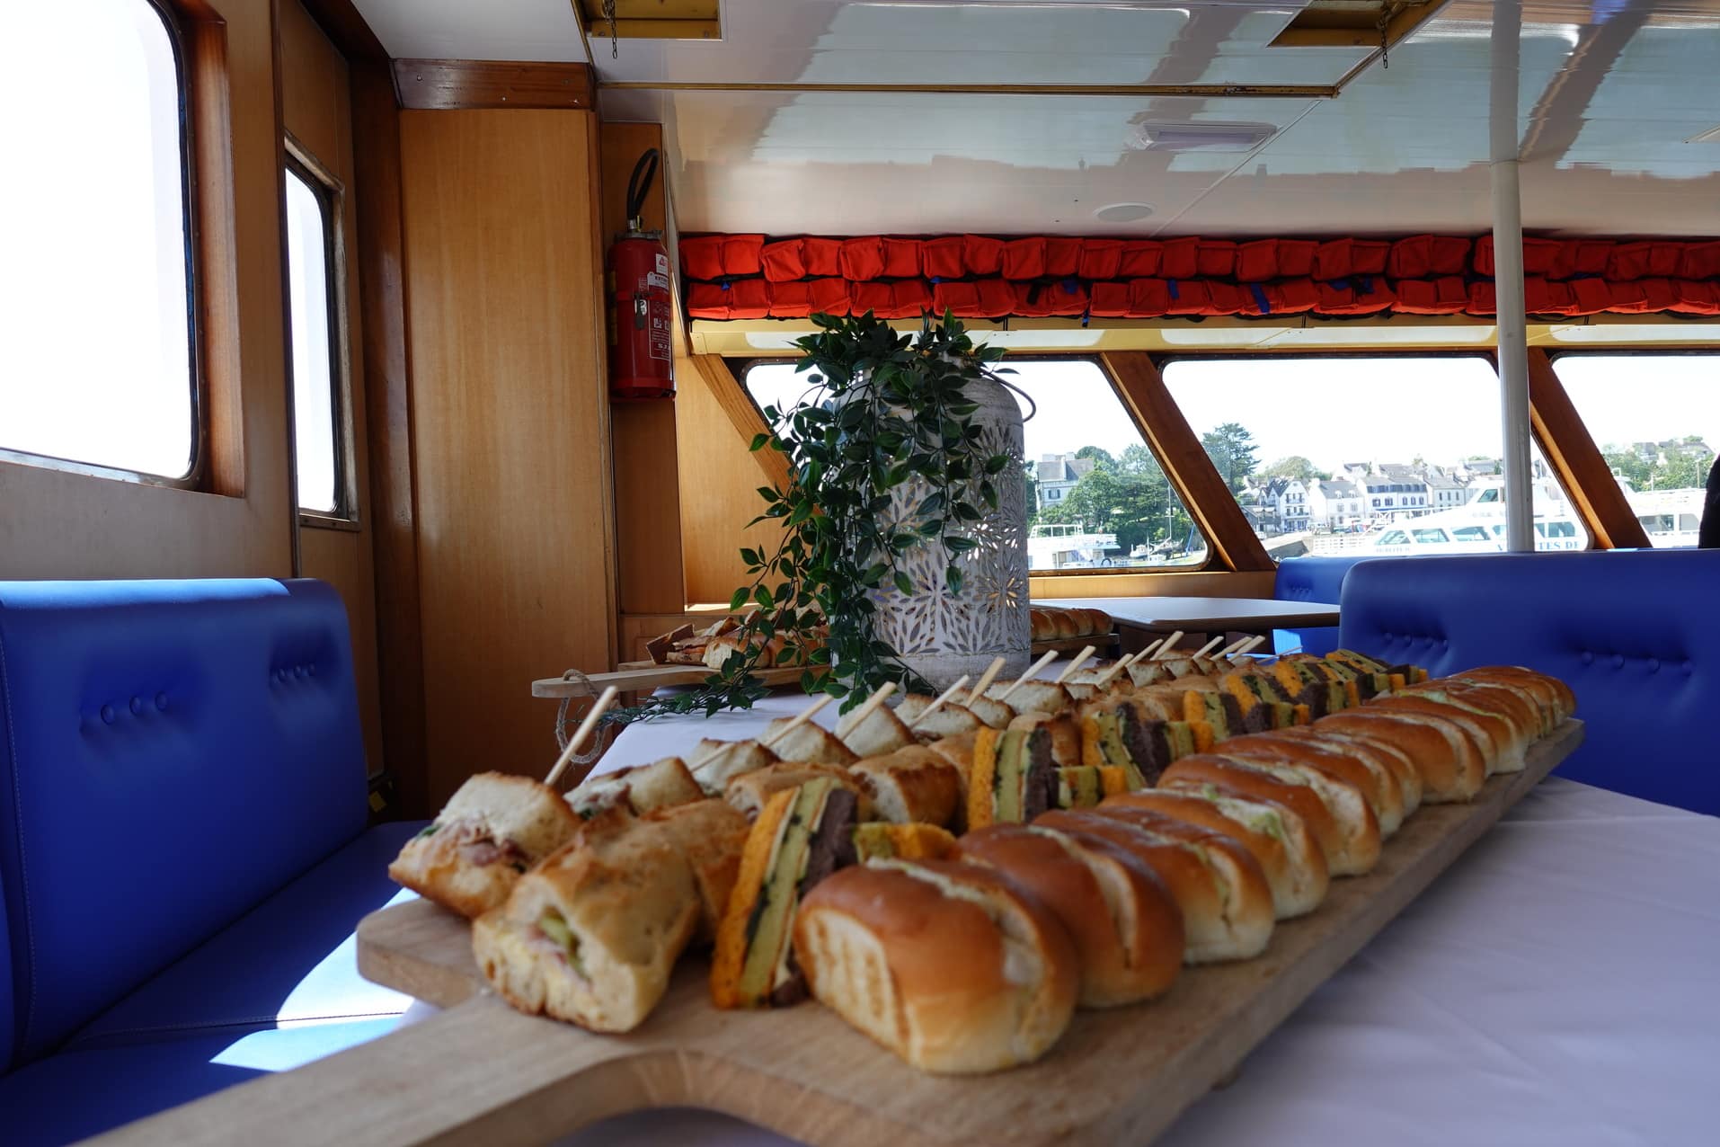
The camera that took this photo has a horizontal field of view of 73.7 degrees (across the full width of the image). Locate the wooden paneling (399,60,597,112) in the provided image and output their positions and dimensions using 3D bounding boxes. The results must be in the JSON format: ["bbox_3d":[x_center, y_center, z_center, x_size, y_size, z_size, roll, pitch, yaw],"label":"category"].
[{"bbox_3d":[-0.813,-1.085,2.550,0.420,0.098,0.045,-2,0,-7],"label":"wooden paneling"}]

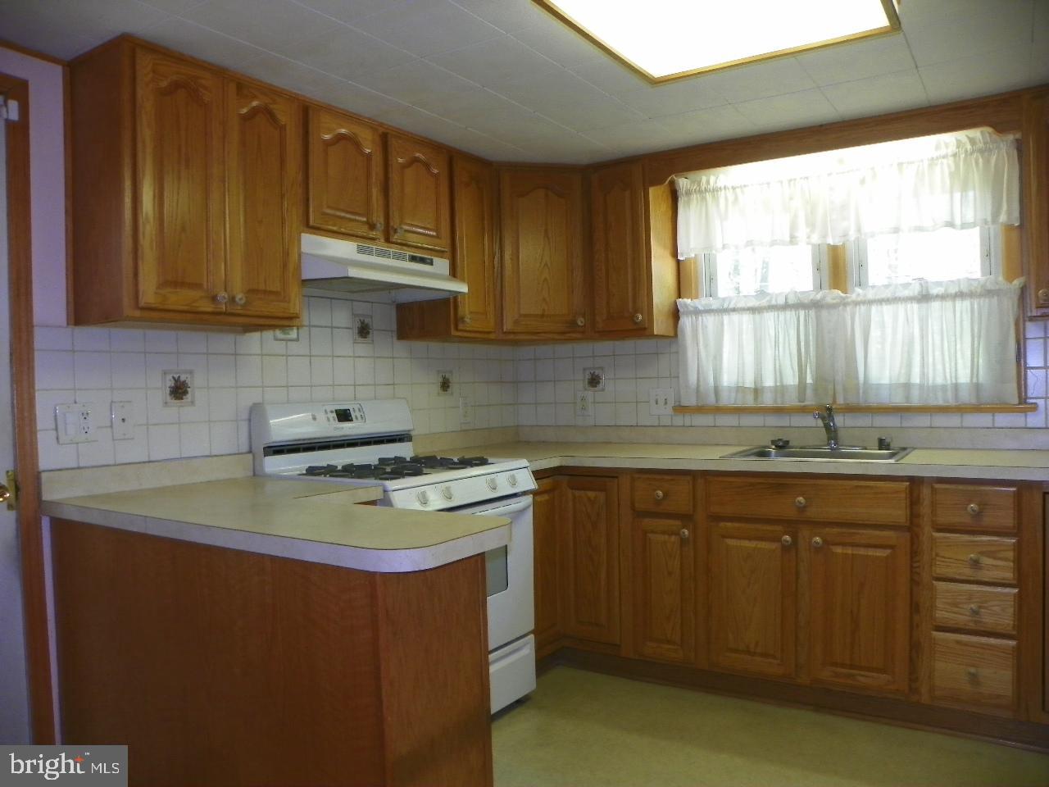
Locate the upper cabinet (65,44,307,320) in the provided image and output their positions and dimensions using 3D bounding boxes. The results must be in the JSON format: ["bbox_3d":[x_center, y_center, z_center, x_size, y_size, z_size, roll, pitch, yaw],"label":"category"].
[{"bbox_3d":[-0.993,-0.572,2.352,0.317,0.765,0.606,-1,1,34],"label":"upper cabinet"}]

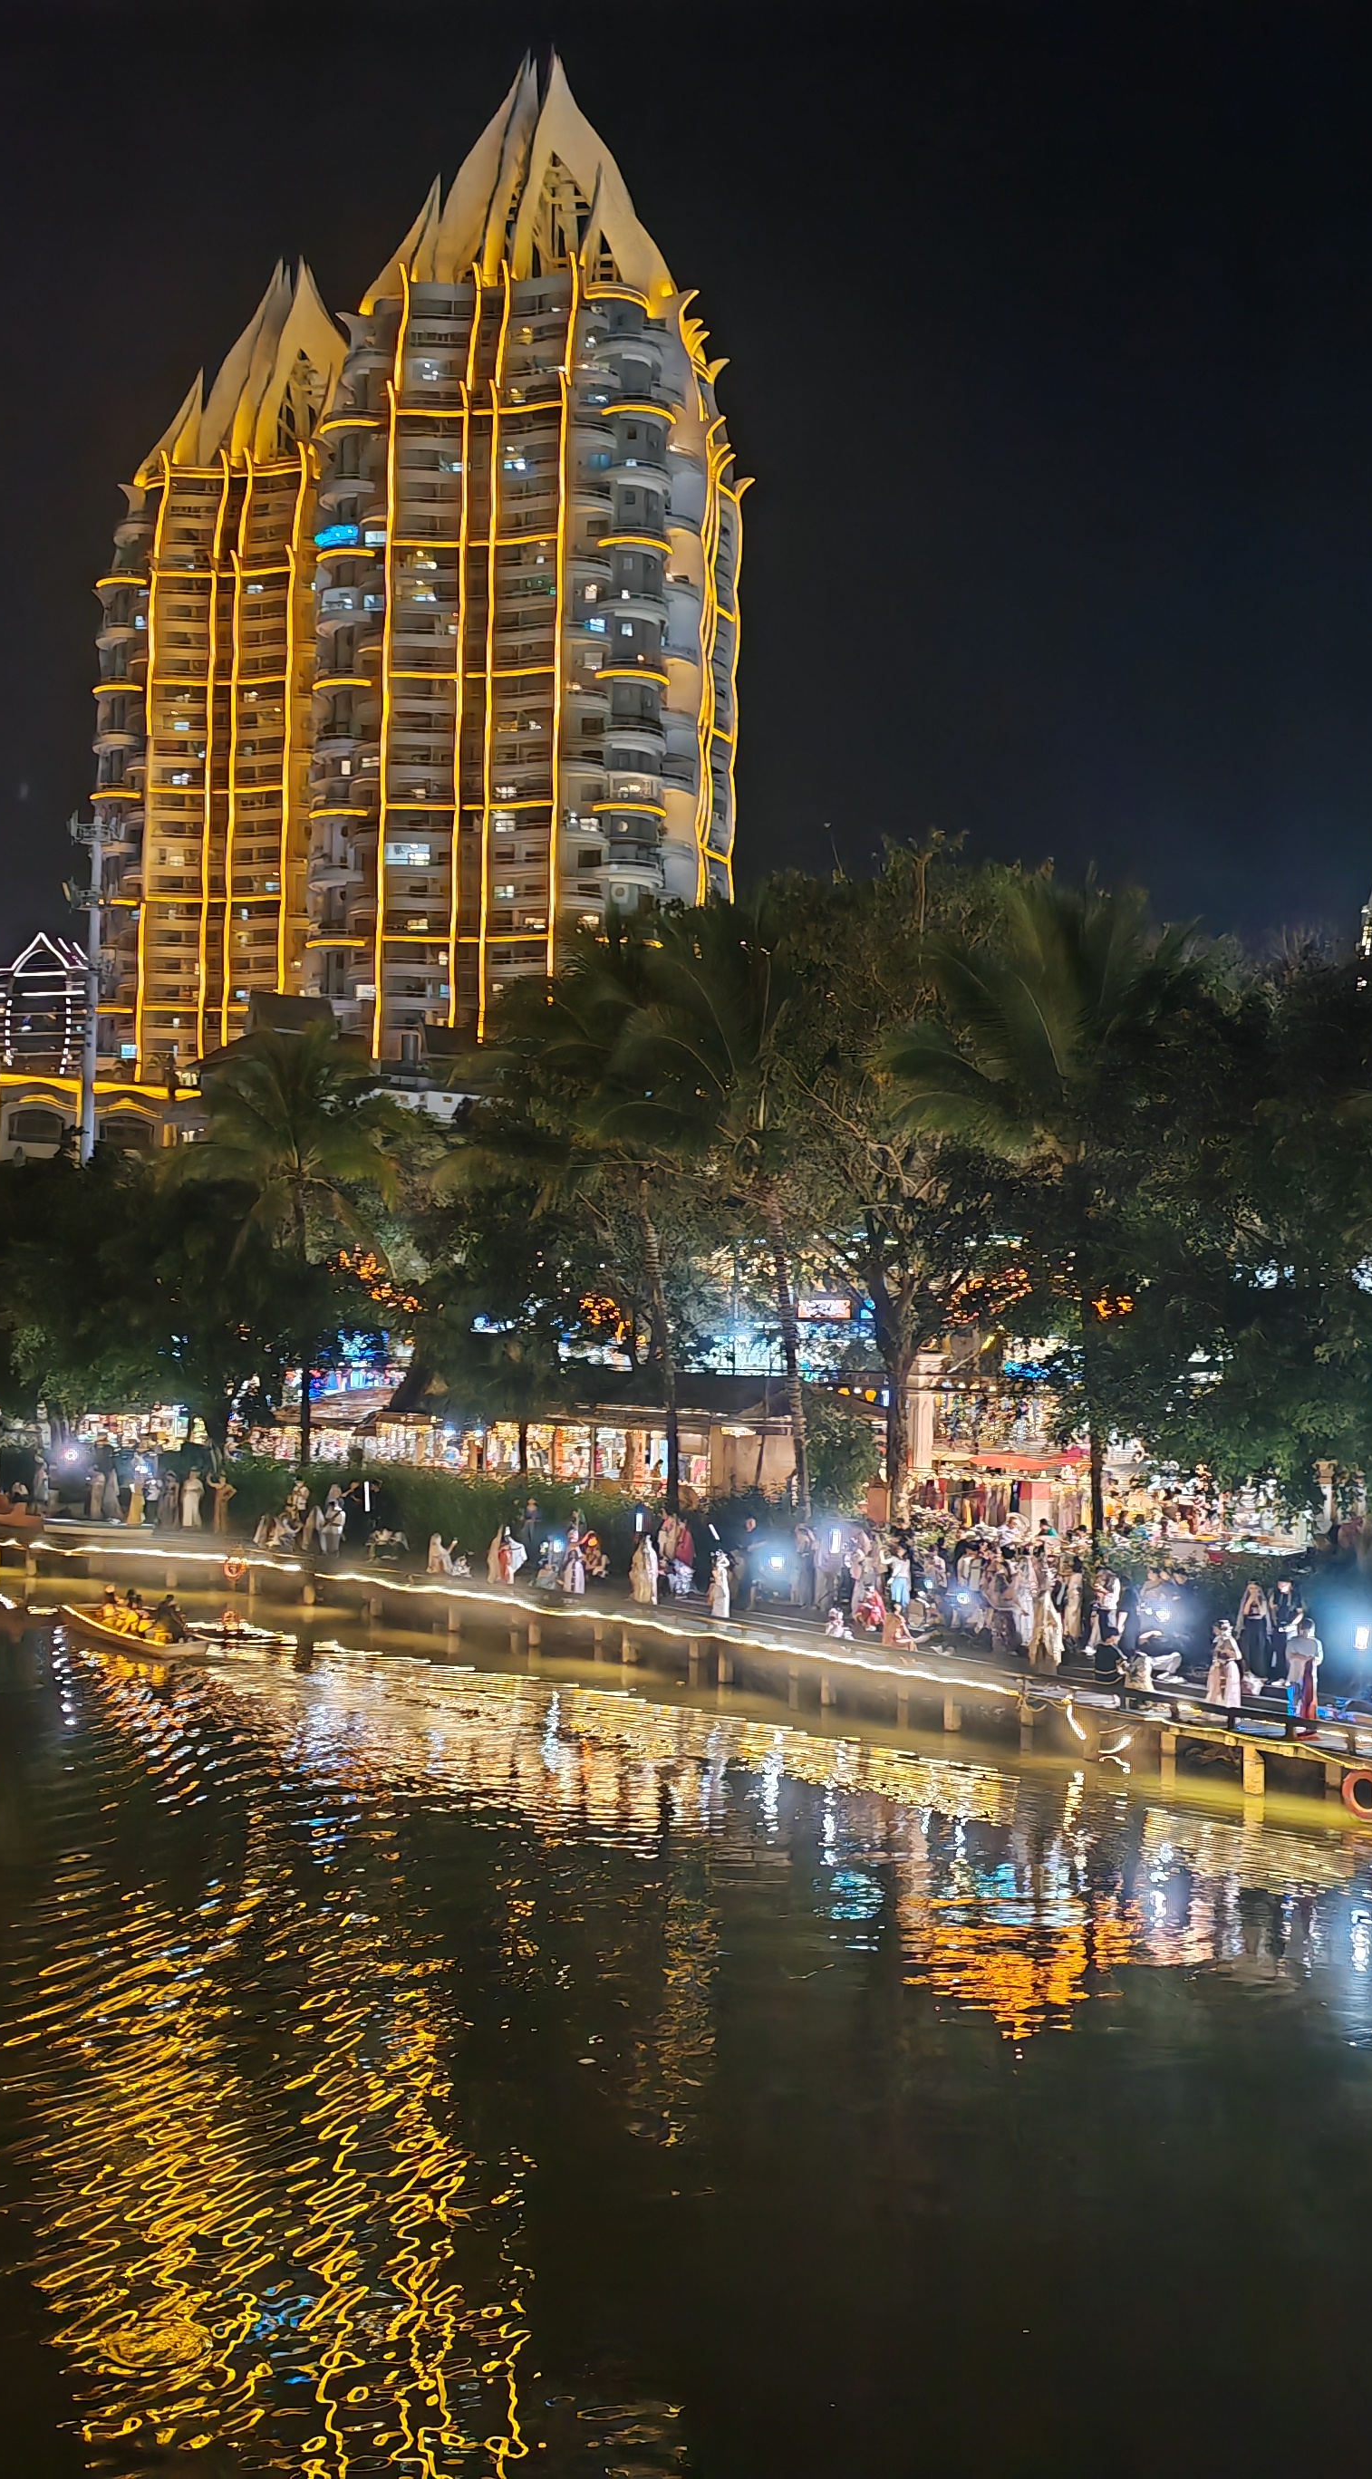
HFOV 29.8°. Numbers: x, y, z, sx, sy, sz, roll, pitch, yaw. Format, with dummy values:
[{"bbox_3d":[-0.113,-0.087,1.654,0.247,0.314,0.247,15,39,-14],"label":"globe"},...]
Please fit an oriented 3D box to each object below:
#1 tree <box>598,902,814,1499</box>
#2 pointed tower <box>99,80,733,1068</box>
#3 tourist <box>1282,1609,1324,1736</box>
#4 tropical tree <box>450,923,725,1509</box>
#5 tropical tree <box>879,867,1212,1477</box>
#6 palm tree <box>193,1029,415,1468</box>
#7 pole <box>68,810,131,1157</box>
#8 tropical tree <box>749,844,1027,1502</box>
[{"bbox_3d":[0.732,-0.264,58.500,5.200,15.120,5.200,1,-2,0],"label":"tree"},{"bbox_3d":[-27.900,-50.940,269.690,63.000,131.500,52.000,1,-2,9],"label":"pointed tower"},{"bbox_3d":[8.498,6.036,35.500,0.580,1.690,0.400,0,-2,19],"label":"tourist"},{"bbox_3d":[-2.535,0.090,67.500,7.200,16.454,7.200,1,-3,0],"label":"tropical tree"},{"bbox_3d":[7.370,-0.208,52.000,6.400,14.530,6.200,1,-2,0],"label":"tropical tree"},{"bbox_3d":[-12.494,1.011,84.000,7.400,15.716,7.400,1,-3,0],"label":"palm tree"},{"bbox_3d":[-33.186,-6.298,145.000,3.200,35.433,3.200,1,-3,0],"label":"pole"},{"bbox_3d":[4.639,-0.405,59.000,6.500,16.957,6.500,1,-3,0],"label":"tropical tree"}]

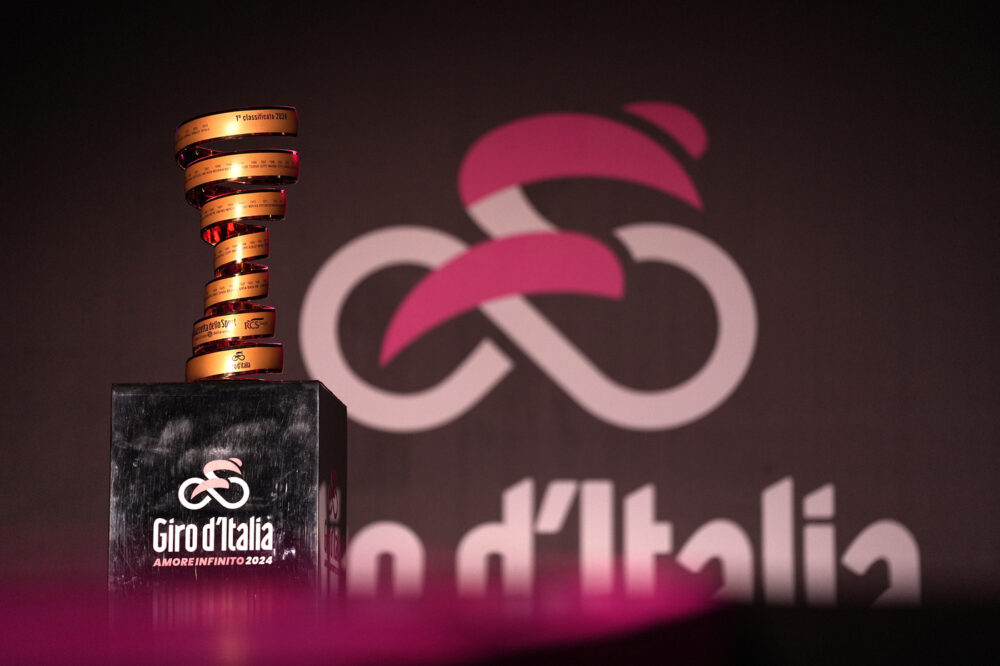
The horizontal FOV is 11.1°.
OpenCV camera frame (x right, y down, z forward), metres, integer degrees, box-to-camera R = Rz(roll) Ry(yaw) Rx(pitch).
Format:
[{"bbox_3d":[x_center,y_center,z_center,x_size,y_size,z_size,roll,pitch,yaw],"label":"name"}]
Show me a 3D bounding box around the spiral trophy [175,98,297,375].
[{"bbox_3d":[-0.493,-0.152,9.600,0.228,0.538,0.226,0,-7,-4],"label":"spiral trophy"}]

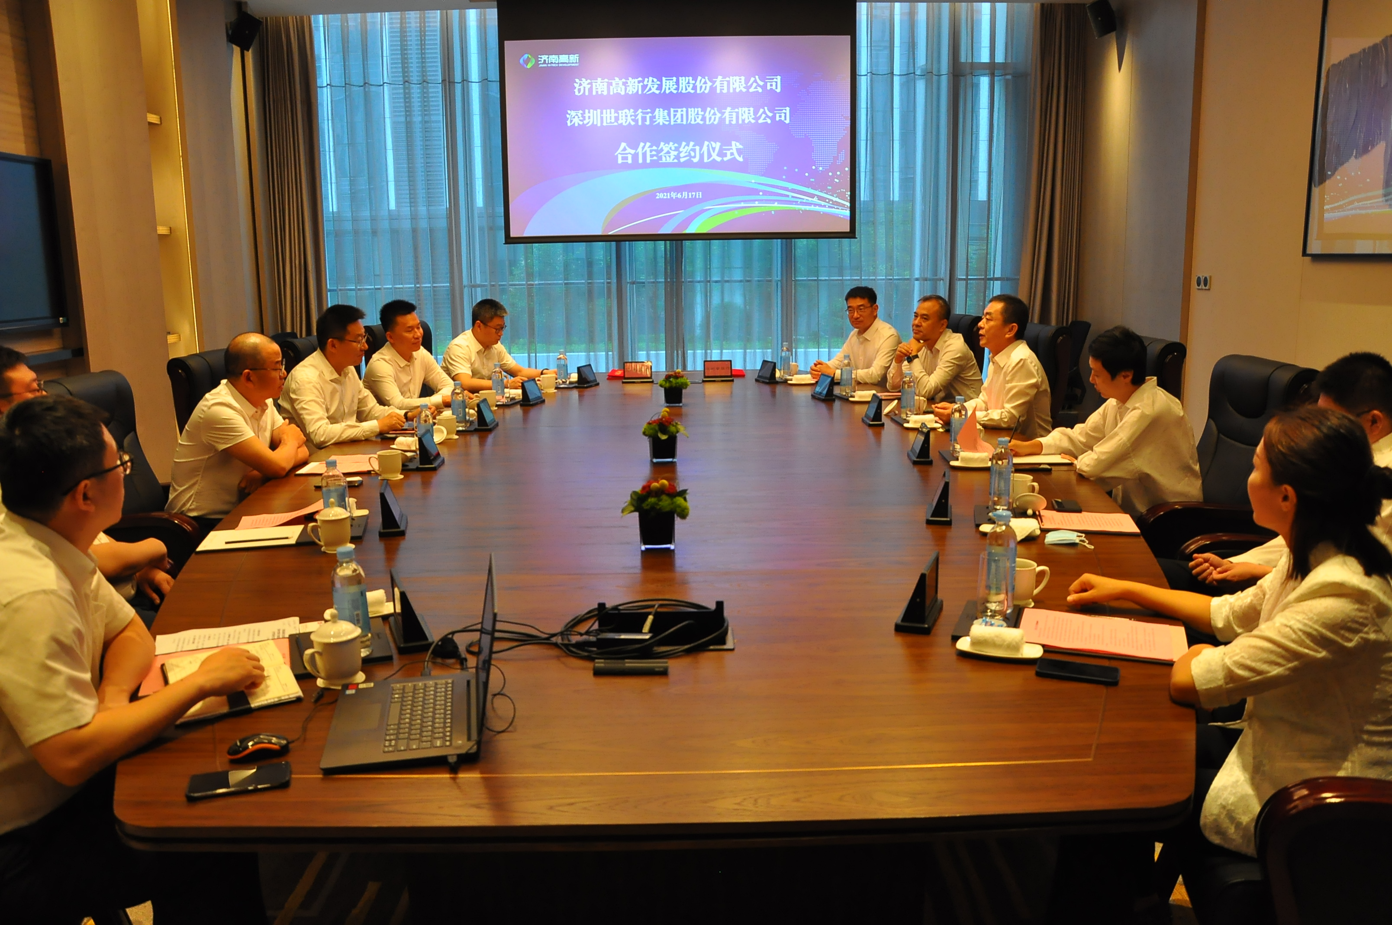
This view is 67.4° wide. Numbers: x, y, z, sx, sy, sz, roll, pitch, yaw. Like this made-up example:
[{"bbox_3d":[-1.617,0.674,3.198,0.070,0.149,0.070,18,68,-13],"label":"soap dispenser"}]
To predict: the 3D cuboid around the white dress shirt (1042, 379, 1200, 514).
[{"bbox_3d":[1.487,-0.032,3.650,0.470,0.520,0.480,1,11,7],"label":"white dress shirt"}]

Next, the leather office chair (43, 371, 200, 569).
[{"bbox_3d":[-2.041,0.229,3.993,0.751,1.126,0.672,-1,11,-2],"label":"leather office chair"}]

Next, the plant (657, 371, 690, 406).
[{"bbox_3d":[-0.116,-0.402,5.623,0.168,0.188,0.158,-1,11,0],"label":"plant"}]

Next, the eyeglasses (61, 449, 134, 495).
[{"bbox_3d":[-1.109,0.019,1.859,0.140,0.048,0.142,7,20,35],"label":"eyeglasses"}]

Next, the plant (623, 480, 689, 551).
[{"bbox_3d":[-0.110,0.136,2.868,0.185,0.183,0.170,-1,11,0],"label":"plant"}]

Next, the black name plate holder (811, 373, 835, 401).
[{"bbox_3d":[0.709,-0.424,5.798,0.085,0.137,0.200,-3,11,-13],"label":"black name plate holder"}]

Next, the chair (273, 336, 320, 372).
[{"bbox_3d":[-1.671,-0.062,5.382,0.700,1.160,0.660,1,11,11],"label":"chair"}]

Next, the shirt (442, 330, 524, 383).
[{"bbox_3d":[-1.375,-0.567,6.648,0.395,0.553,0.543,7,14,37],"label":"shirt"}]

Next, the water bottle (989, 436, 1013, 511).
[{"bbox_3d":[0.909,0.032,3.102,0.066,0.217,0.066,-1,11,0],"label":"water bottle"}]

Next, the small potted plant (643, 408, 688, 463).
[{"bbox_3d":[-0.122,-0.109,4.078,0.173,0.203,0.163,-1,11,0],"label":"small potted plant"}]

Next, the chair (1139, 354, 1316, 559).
[{"bbox_3d":[1.654,0.246,3.537,0.670,1.155,0.660,-1,11,0],"label":"chair"}]

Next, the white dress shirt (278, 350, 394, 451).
[{"bbox_3d":[-1.643,-0.204,4.763,0.470,0.595,0.500,3,12,17],"label":"white dress shirt"}]

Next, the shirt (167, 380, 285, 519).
[{"bbox_3d":[-1.708,-0.042,3.830,0.380,0.530,0.460,1,11,7],"label":"shirt"}]

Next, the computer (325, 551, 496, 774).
[{"bbox_3d":[-0.473,0.327,1.748,0.272,0.246,0.334,-3,11,-12],"label":"computer"}]

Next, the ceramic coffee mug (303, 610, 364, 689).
[{"bbox_3d":[-0.685,0.347,1.941,0.128,0.141,0.096,-7,13,-30],"label":"ceramic coffee mug"}]

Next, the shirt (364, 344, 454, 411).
[{"bbox_3d":[-1.482,-0.365,5.350,0.420,0.560,0.480,5,12,29],"label":"shirt"}]

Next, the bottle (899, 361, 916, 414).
[{"bbox_3d":[1.002,-0.318,4.921,0.066,0.217,0.066,-1,11,0],"label":"bottle"}]

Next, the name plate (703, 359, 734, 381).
[{"bbox_3d":[0.143,-0.585,6.700,0.198,0.130,0.085,0,11,2],"label":"name plate"}]

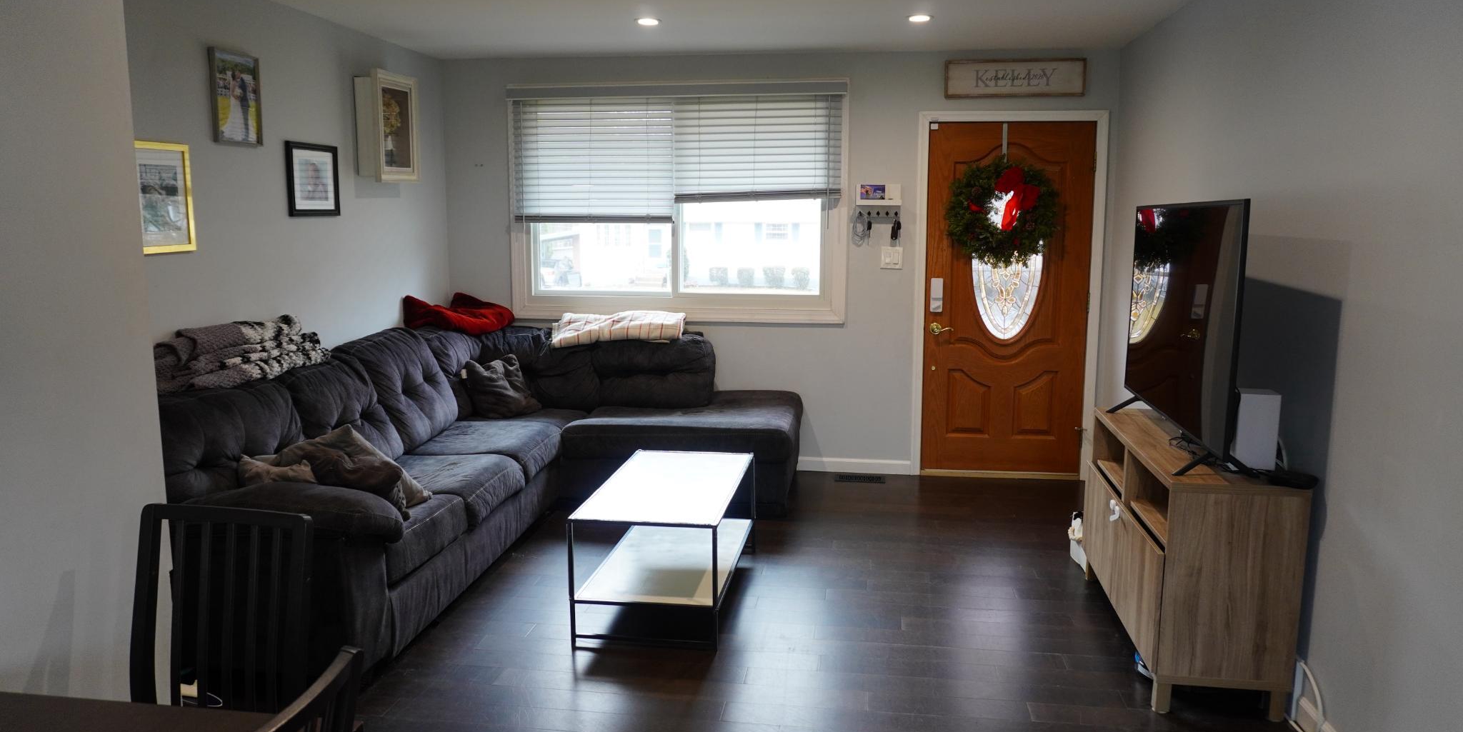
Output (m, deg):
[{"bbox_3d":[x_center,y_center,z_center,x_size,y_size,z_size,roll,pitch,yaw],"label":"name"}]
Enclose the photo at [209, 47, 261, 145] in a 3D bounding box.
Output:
[{"bbox_3d":[-2.051,-1.105,4.040,0.030,0.373,0.293,1,9,8],"label":"photo"}]

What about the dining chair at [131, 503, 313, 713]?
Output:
[{"bbox_3d":[-1.085,0.803,1.844,0.427,0.939,0.507,1,9,8],"label":"dining chair"}]

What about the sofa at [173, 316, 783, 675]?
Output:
[{"bbox_3d":[-0.856,0.360,4.590,2.270,0.943,2.880,2,9,9],"label":"sofa"}]

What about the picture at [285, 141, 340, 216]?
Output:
[{"bbox_3d":[-1.967,-0.873,4.596,0.028,0.338,0.390,2,9,9],"label":"picture"}]

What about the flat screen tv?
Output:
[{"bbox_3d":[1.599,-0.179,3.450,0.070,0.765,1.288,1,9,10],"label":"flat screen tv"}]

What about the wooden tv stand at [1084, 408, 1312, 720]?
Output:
[{"bbox_3d":[1.617,0.638,3.553,0.420,0.740,1.200,1,9,10],"label":"wooden tv stand"}]

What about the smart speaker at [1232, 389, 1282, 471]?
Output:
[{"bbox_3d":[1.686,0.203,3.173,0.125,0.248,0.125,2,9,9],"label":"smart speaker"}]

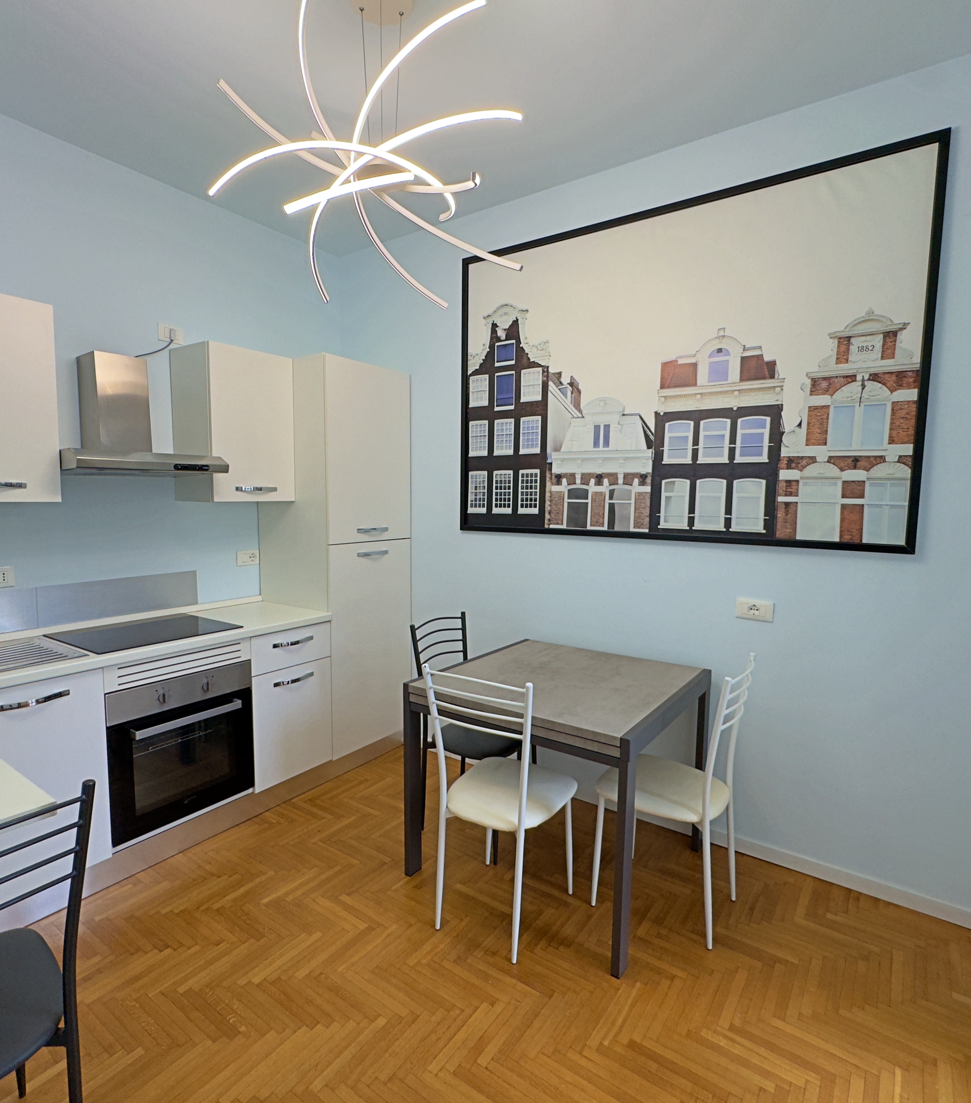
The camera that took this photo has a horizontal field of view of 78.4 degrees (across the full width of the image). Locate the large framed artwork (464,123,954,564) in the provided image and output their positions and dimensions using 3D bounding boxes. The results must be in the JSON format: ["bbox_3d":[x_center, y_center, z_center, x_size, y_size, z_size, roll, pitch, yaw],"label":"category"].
[{"bbox_3d":[0.706,-0.755,2.606,2.008,1.411,0.032,4,7,35],"label":"large framed artwork"}]

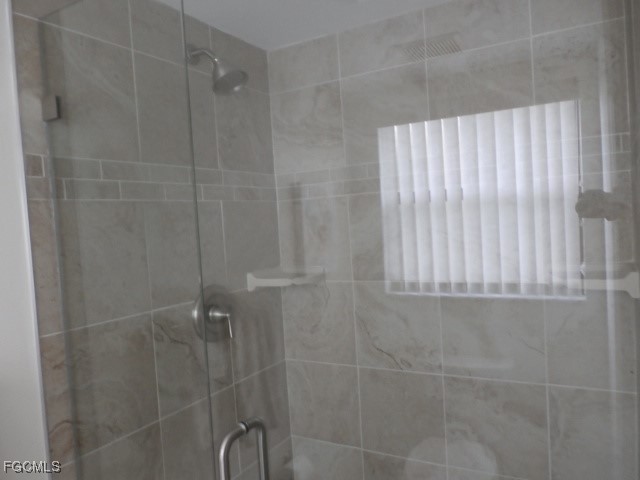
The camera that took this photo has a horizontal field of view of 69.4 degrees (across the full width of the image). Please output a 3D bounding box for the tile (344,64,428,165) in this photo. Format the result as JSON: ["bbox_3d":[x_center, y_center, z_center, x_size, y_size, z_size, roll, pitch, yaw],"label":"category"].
[{"bbox_3d":[0.225,-0.423,1.584,0.304,0.308,0.010,-2,2,28],"label":"tile"}]

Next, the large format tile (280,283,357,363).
[{"bbox_3d":[-0.003,0.311,1.755,0.304,0.308,0.010,-2,2,28],"label":"large format tile"}]

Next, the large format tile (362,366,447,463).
[{"bbox_3d":[0.287,0.608,1.623,0.304,0.305,0.010,-2,2,28],"label":"large format tile"}]

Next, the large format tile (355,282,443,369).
[{"bbox_3d":[0.268,0.300,1.611,0.304,0.308,0.010,-2,2,28],"label":"large format tile"}]

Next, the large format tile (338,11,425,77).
[{"bbox_3d":[0.210,-0.660,1.575,0.304,0.161,0.010,-2,2,28],"label":"large format tile"}]

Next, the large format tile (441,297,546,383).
[{"bbox_3d":[0.541,0.289,1.467,0.308,0.308,0.010,-2,2,28],"label":"large format tile"}]

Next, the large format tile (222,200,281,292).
[{"bbox_3d":[-0.244,0.017,1.684,0.010,0.307,0.300,-2,3,32],"label":"large format tile"}]

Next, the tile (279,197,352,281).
[{"bbox_3d":[-0.021,0.001,1.743,0.304,0.307,0.010,-2,2,28],"label":"tile"}]

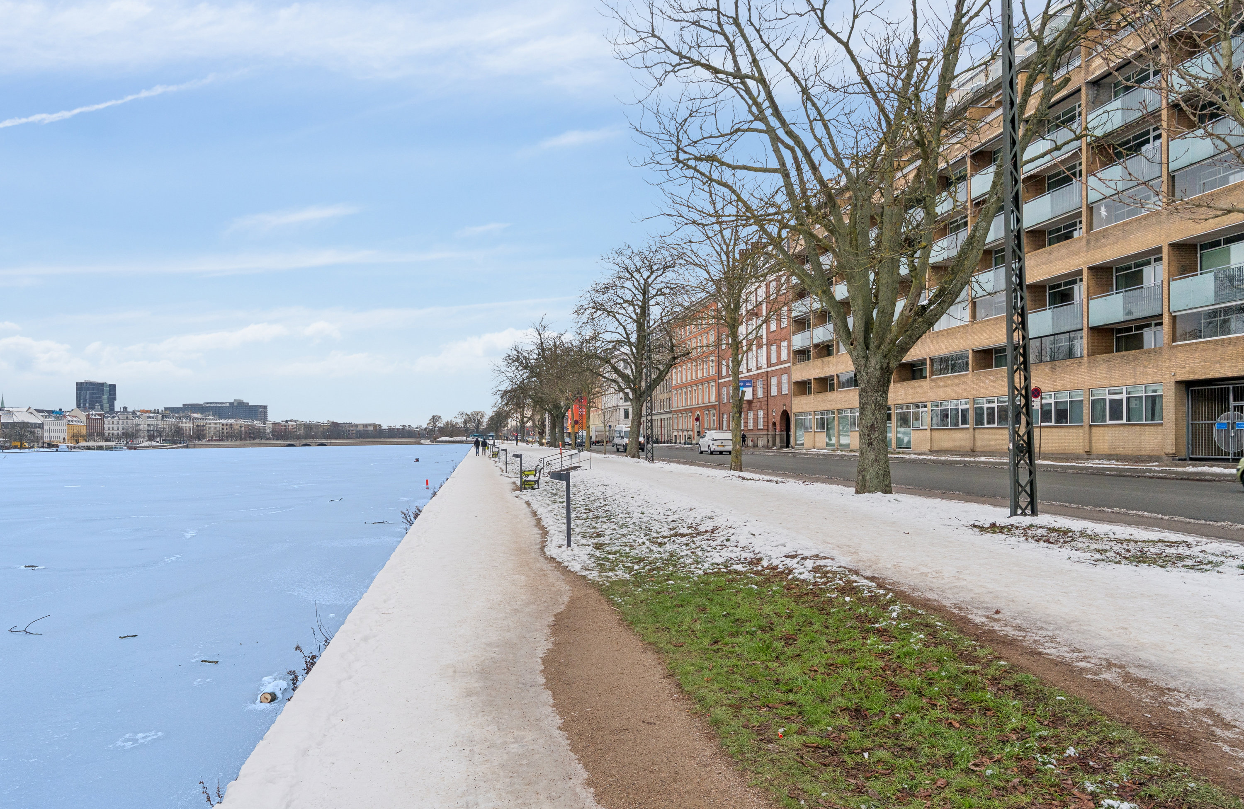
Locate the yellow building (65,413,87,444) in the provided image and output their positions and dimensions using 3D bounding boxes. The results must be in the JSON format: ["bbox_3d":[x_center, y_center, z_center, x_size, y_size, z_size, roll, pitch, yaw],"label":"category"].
[{"bbox_3d":[-263.279,11.811,392.000,11.000,14.000,19.500,0,-2,-10],"label":"yellow building"}]

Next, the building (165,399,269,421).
[{"bbox_3d":[-654.883,26.666,1338.000,158.000,66.000,32.000,-1,-2,12],"label":"building"}]

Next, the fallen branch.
[{"bbox_3d":[-7.157,2.661,10.000,0.440,0.130,0.500,1,-3,-36],"label":"fallen branch"}]

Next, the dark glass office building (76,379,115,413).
[{"bbox_3d":[-647.515,8.370,1020.000,40.000,75.000,34.000,1,-2,-27],"label":"dark glass office building"}]

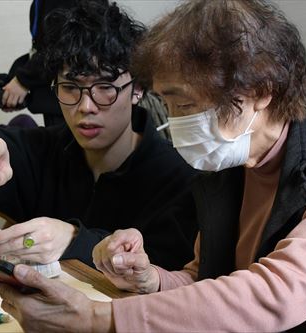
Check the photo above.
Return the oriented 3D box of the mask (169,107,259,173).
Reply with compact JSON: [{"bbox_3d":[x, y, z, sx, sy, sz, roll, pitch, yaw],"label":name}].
[{"bbox_3d":[0.072,-0.045,0.911,0.105,0.105,0.130,-35,30,-22],"label":"mask"}]

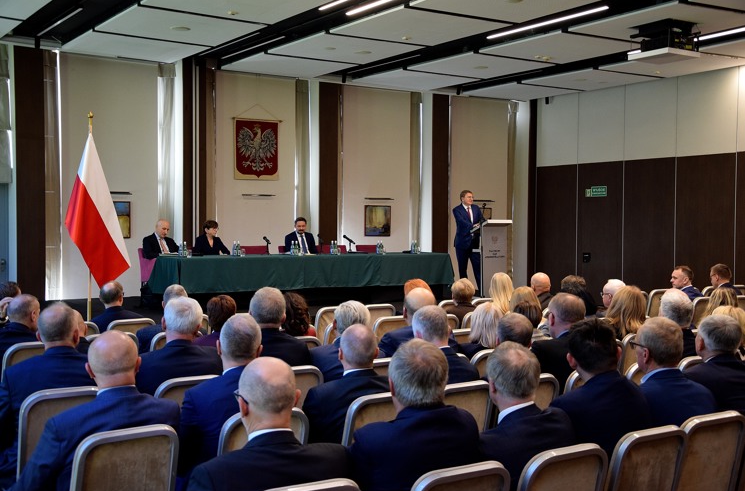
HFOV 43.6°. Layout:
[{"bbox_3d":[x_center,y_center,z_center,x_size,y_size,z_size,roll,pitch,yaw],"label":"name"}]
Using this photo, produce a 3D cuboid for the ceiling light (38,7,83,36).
[{"bbox_3d":[-4.323,-3.091,12.826,0.080,0.080,2.070,0,1,-34],"label":"ceiling light"}]

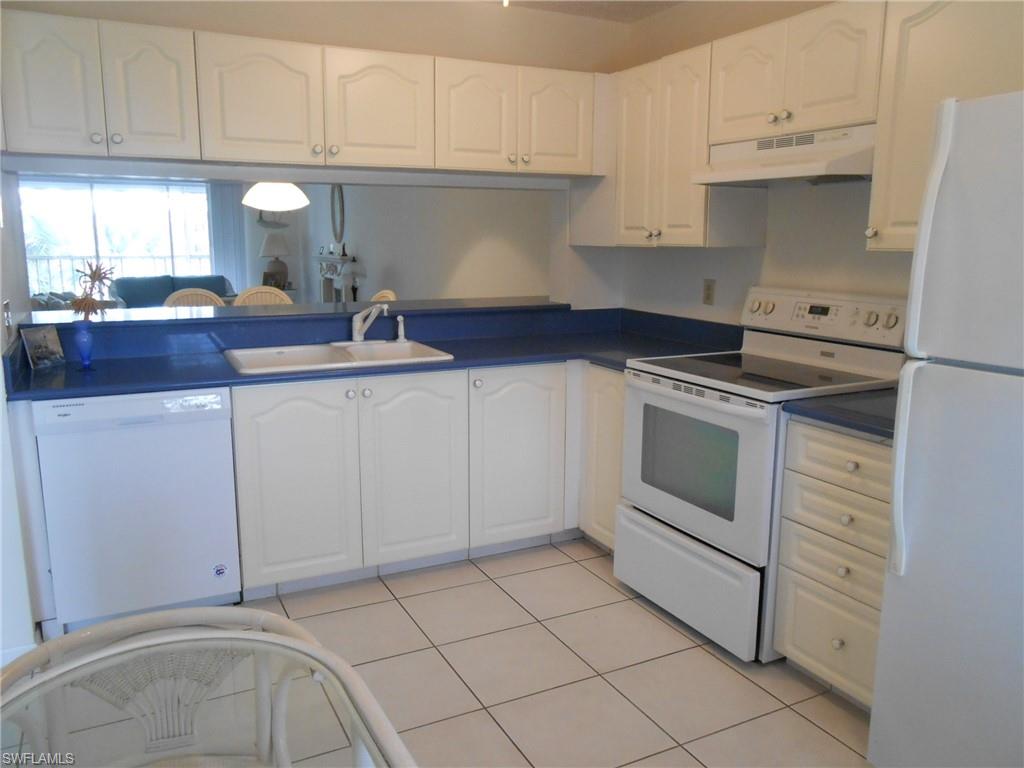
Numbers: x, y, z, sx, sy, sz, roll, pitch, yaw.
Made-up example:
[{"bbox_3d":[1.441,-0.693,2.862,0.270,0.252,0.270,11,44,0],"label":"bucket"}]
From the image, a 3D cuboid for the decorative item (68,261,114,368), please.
[{"bbox_3d":[-1.566,-0.251,2.872,0.138,0.396,0.150,-5,11,-26],"label":"decorative item"}]

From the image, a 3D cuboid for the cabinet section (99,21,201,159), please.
[{"bbox_3d":[-1.359,-1.069,2.896,0.308,0.447,0.330,-5,11,-26],"label":"cabinet section"}]

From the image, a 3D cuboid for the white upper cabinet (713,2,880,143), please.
[{"bbox_3d":[1.092,-1.070,2.724,0.328,0.389,0.761,-5,11,-26],"label":"white upper cabinet"}]

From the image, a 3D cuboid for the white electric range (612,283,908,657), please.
[{"bbox_3d":[0.912,0.259,2.860,0.710,1.180,0.762,-5,11,-26],"label":"white electric range"}]

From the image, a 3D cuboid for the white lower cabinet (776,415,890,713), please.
[{"bbox_3d":[1.232,0.487,2.311,0.621,0.776,0.532,-5,12,-26],"label":"white lower cabinet"}]

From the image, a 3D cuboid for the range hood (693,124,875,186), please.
[{"bbox_3d":[1.023,-0.799,2.737,0.483,0.150,0.761,-5,11,-26],"label":"range hood"}]

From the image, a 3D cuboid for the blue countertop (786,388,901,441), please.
[{"bbox_3d":[1.216,0.088,2.225,0.662,0.040,0.534,-5,12,-26],"label":"blue countertop"}]

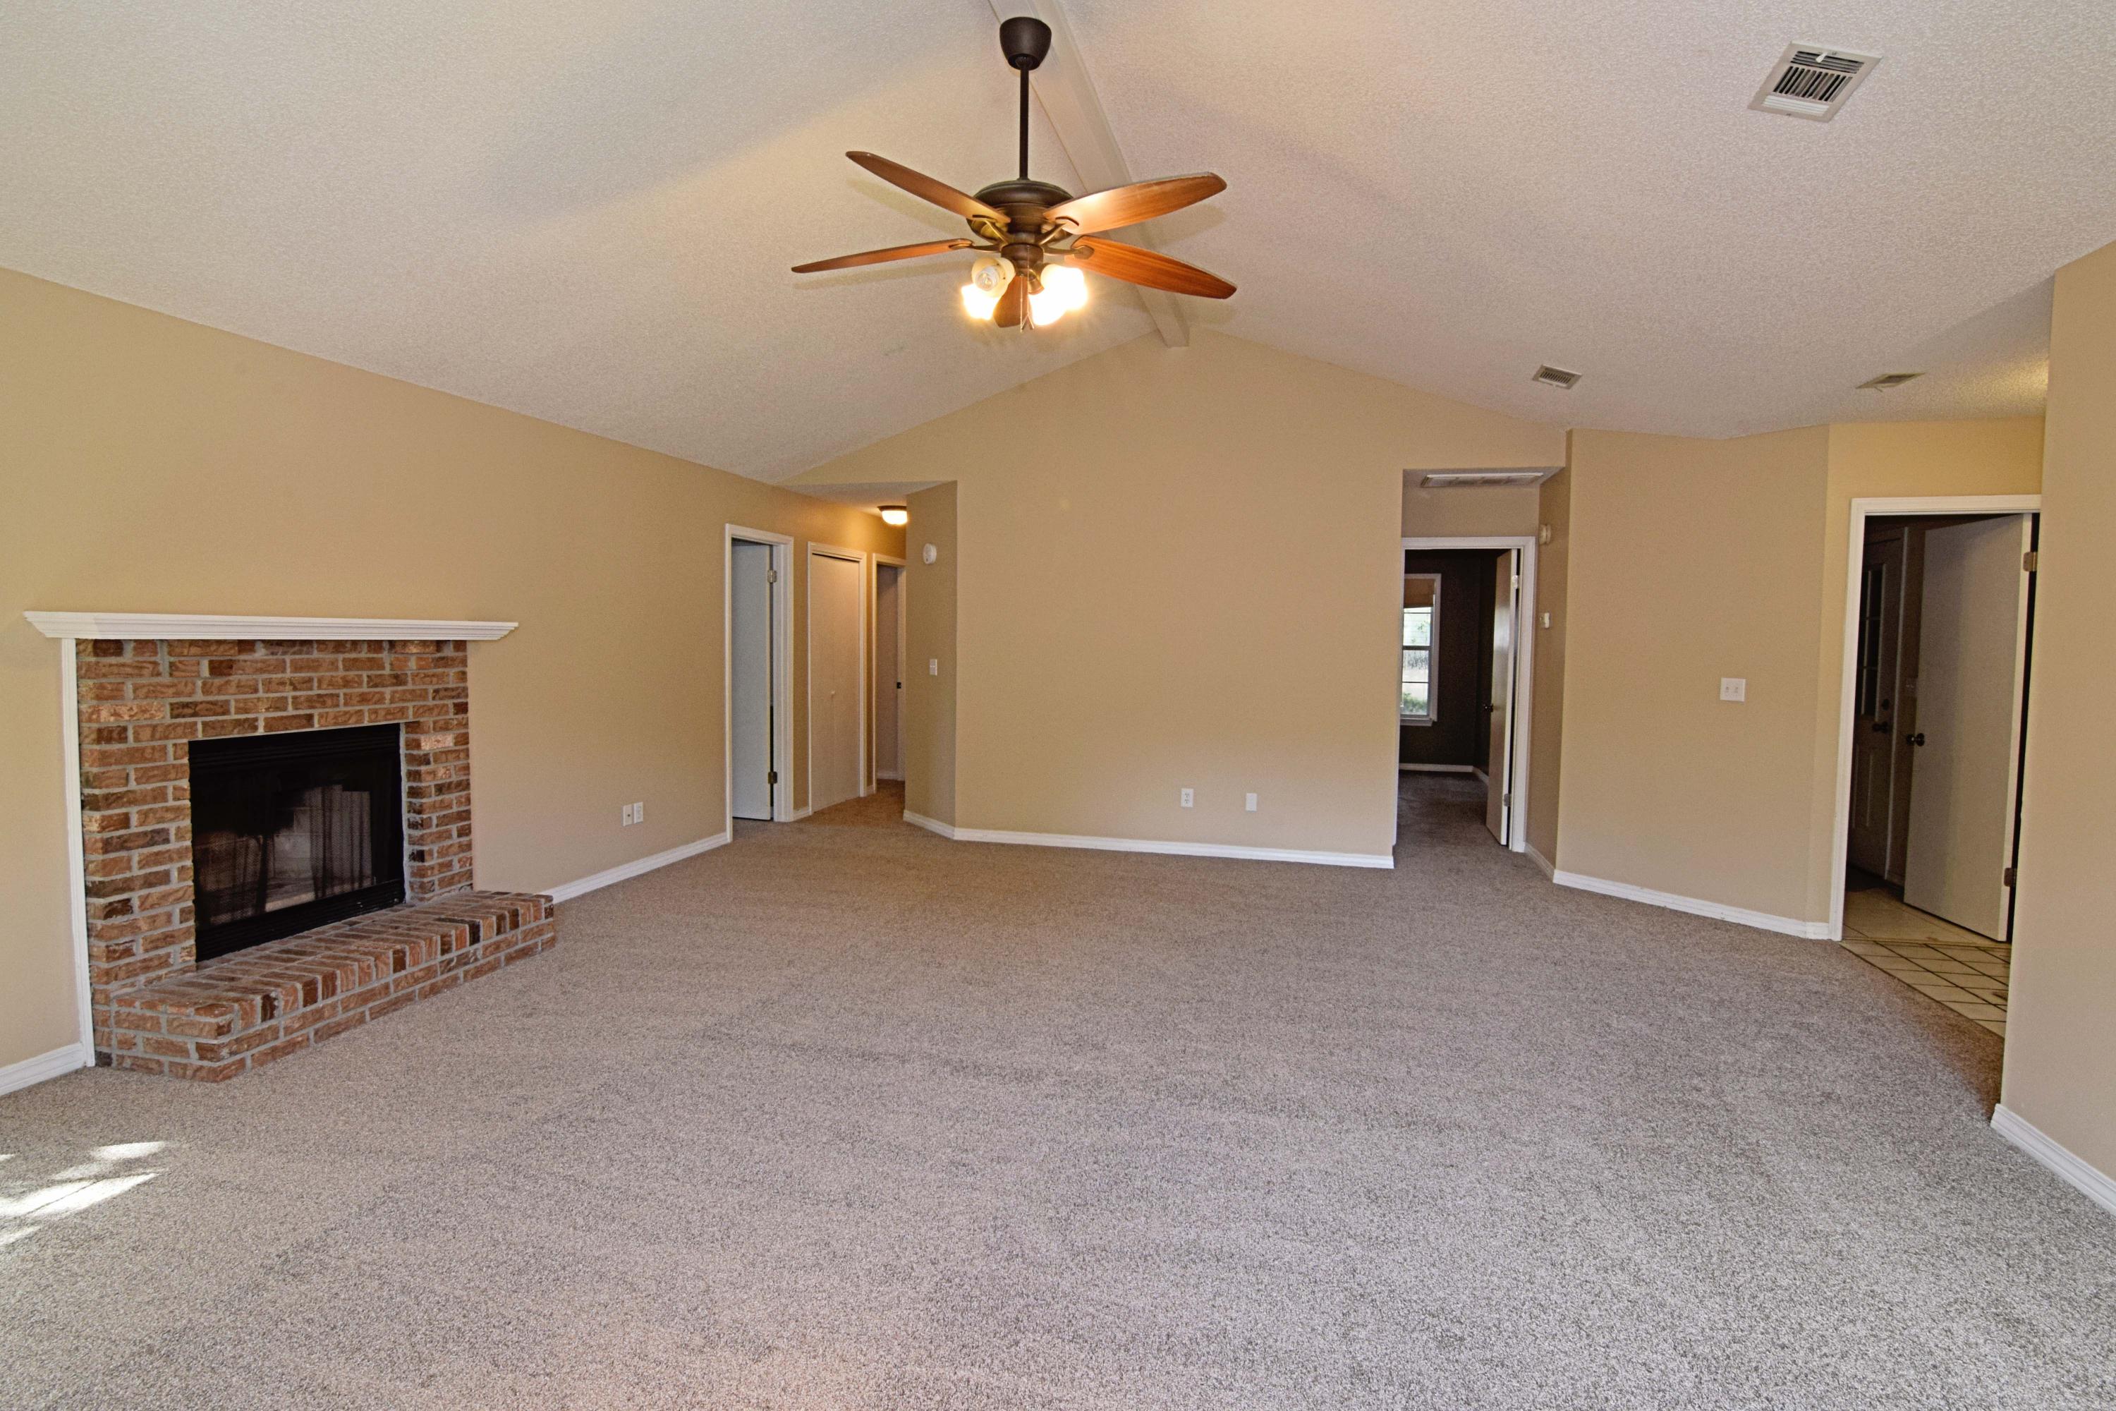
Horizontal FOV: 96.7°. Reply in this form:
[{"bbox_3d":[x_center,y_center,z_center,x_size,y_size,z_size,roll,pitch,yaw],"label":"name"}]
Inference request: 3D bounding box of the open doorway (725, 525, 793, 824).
[{"bbox_3d":[-2.164,-0.156,6.675,0.132,2.120,0.799,2,4,14],"label":"open doorway"}]

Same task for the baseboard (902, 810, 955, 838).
[{"bbox_3d":[-0.944,0.871,6.863,0.015,0.081,0.804,-2,4,-32],"label":"baseboard"}]

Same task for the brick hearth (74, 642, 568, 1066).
[{"bbox_3d":[-2.651,0.392,3.516,0.516,1.429,1.533,2,4,14],"label":"brick hearth"}]

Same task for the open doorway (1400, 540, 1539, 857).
[{"bbox_3d":[2.758,-0.069,6.481,0.896,2.115,0.132,2,4,14],"label":"open doorway"}]

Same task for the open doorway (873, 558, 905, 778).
[{"bbox_3d":[-1.623,-0.292,8.841,0.132,2.120,0.891,2,4,14],"label":"open doorway"}]

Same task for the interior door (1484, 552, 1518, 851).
[{"bbox_3d":[3.214,-0.073,6.790,0.036,2.054,0.750,2,4,17],"label":"interior door"}]

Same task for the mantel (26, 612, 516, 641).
[{"bbox_3d":[-2.744,-0.283,3.497,0.304,0.085,1.533,2,4,14],"label":"mantel"}]

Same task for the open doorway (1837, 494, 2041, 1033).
[{"bbox_3d":[4.166,0.089,4.436,0.855,2.110,0.132,2,4,14],"label":"open doorway"}]

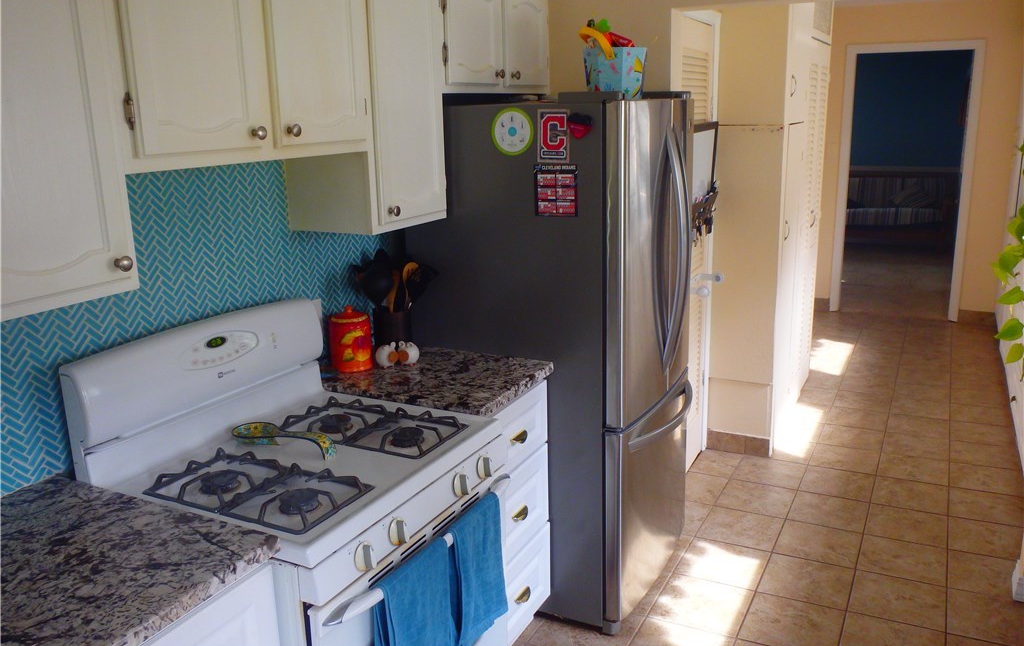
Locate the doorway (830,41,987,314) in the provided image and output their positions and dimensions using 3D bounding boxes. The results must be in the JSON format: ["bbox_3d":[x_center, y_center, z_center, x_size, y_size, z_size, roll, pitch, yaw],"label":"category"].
[{"bbox_3d":[3.155,-1.124,6.691,0.979,2.169,0.128,5,15,27],"label":"doorway"}]

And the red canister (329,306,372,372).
[{"bbox_3d":[-0.509,0.044,2.633,0.132,0.200,0.132,-2,14,0],"label":"red canister"}]

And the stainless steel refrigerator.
[{"bbox_3d":[0.179,0.082,3.039,0.878,1.751,0.750,5,15,27],"label":"stainless steel refrigerator"}]

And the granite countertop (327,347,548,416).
[{"bbox_3d":[-0.273,0.173,2.568,0.668,0.037,0.485,5,15,27],"label":"granite countertop"}]

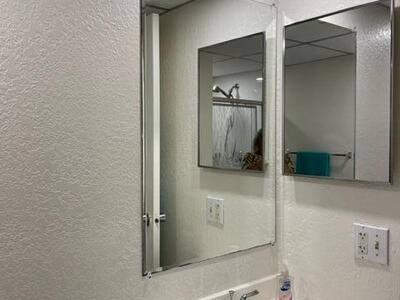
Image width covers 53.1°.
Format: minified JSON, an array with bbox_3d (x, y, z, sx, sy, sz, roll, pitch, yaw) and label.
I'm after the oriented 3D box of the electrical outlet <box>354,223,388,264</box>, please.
[{"bbox_3d":[0.545,0.302,1.287,0.018,0.115,0.116,-1,2,-40],"label":"electrical outlet"}]

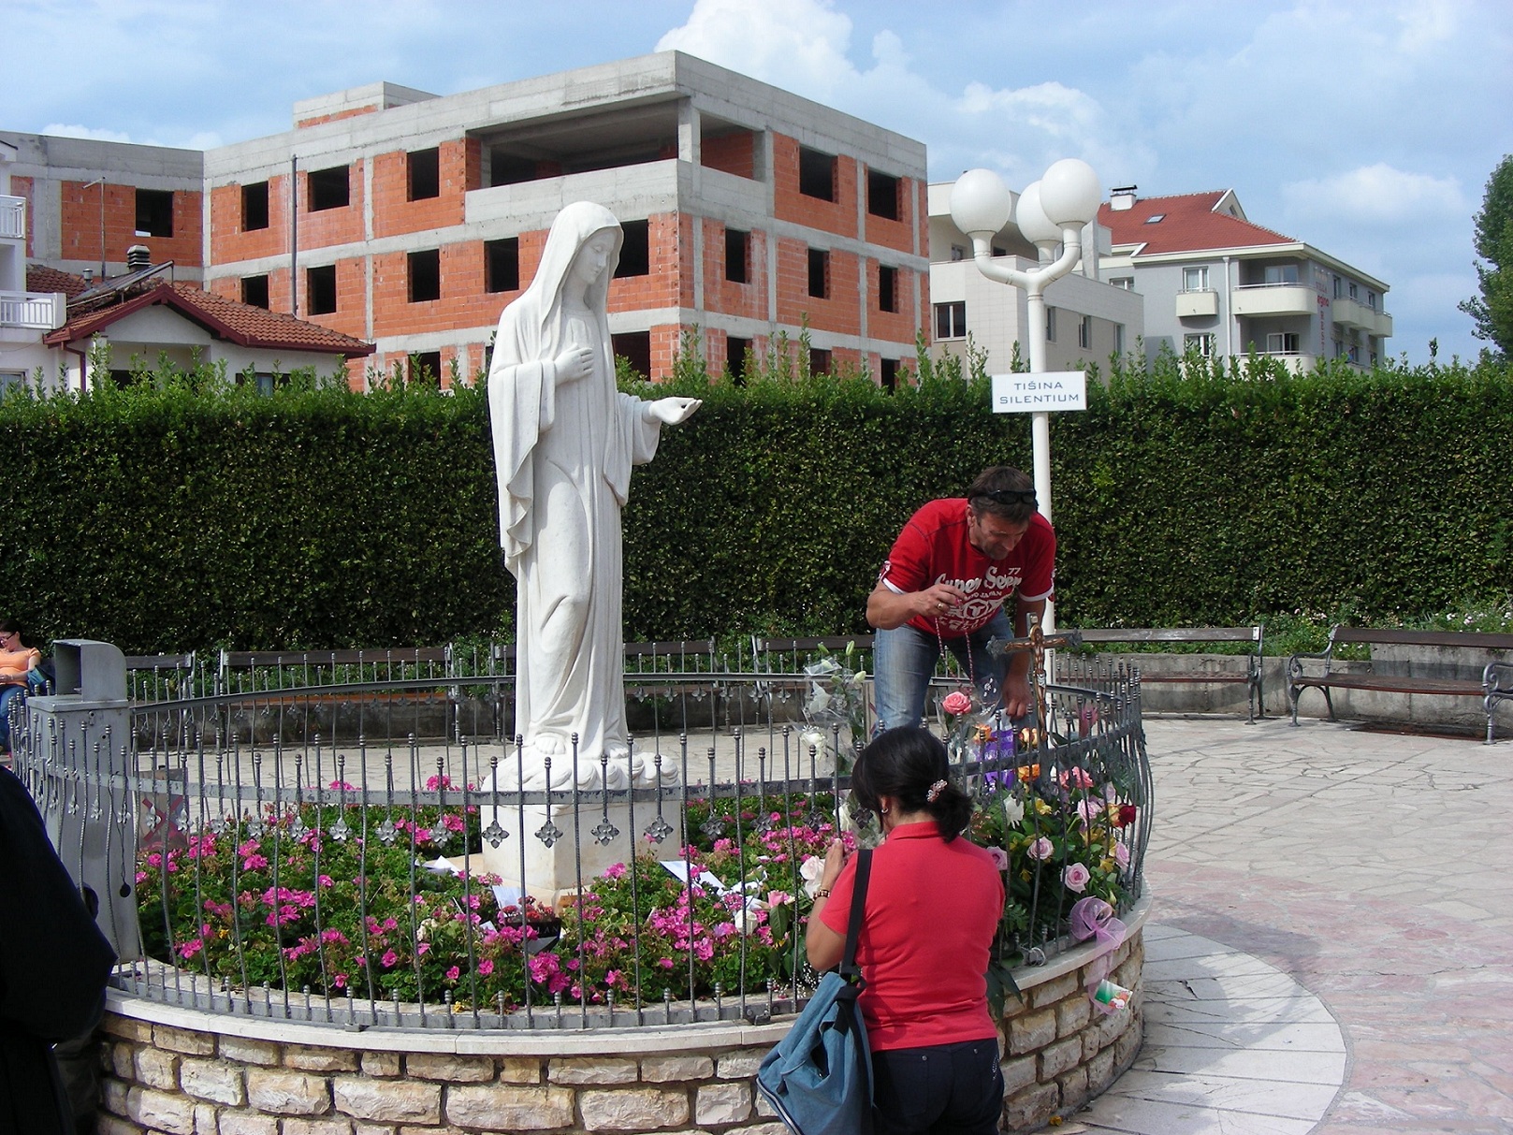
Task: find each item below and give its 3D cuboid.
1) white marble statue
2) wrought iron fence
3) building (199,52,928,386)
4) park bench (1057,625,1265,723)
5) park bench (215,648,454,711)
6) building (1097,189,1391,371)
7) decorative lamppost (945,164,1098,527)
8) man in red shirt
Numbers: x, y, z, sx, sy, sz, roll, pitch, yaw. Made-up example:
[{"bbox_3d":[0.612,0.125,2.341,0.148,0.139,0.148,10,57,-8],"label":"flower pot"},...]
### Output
[{"bbox_3d":[-0.567,-0.233,5.595,0.660,1.950,0.600,-2,2,-36],"label":"white marble statue"},{"bbox_3d":[-0.539,0.708,5.566,3.680,0.750,3.600,-1,2,0],"label":"wrought iron fence"},{"bbox_3d":[-6.661,-7.372,57.609,20.300,14.900,14.700,0,2,34],"label":"building"},{"bbox_3d":[3.240,0.862,13.332,1.780,0.760,0.650,0,2,15],"label":"park bench"},{"bbox_3d":[-3.222,0.968,12.732,1.820,0.760,0.650,-1,2,-12],"label":"park bench"},{"bbox_3d":[22.621,-9.613,83.367,14.500,17.100,14.900,0,2,35],"label":"building"},{"bbox_3d":[1.941,-0.746,11.484,1.060,4.100,1.060,-2,2,0],"label":"decorative lamppost"},{"bbox_3d":[0.630,0.374,5.113,0.600,1.400,0.720,-1,2,-8],"label":"man in red shirt"}]

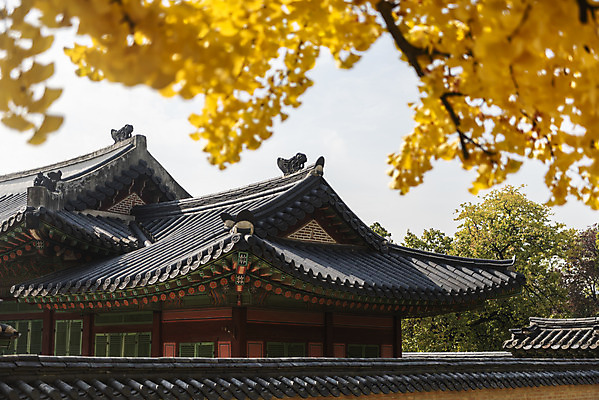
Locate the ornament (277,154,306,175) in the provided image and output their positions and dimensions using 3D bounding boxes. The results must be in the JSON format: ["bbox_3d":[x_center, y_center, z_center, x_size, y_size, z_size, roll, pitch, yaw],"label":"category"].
[{"bbox_3d":[-0.196,-0.873,22.804,0.740,0.510,0.220,-7,-12,34],"label":"ornament"}]

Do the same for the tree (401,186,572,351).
[{"bbox_3d":[8.272,4.045,40.919,7.600,9.443,7.000,0,-10,0],"label":"tree"}]

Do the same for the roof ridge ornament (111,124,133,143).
[{"bbox_3d":[-5.596,-2.081,29.307,0.780,0.520,0.230,-7,-12,34],"label":"roof ridge ornament"}]

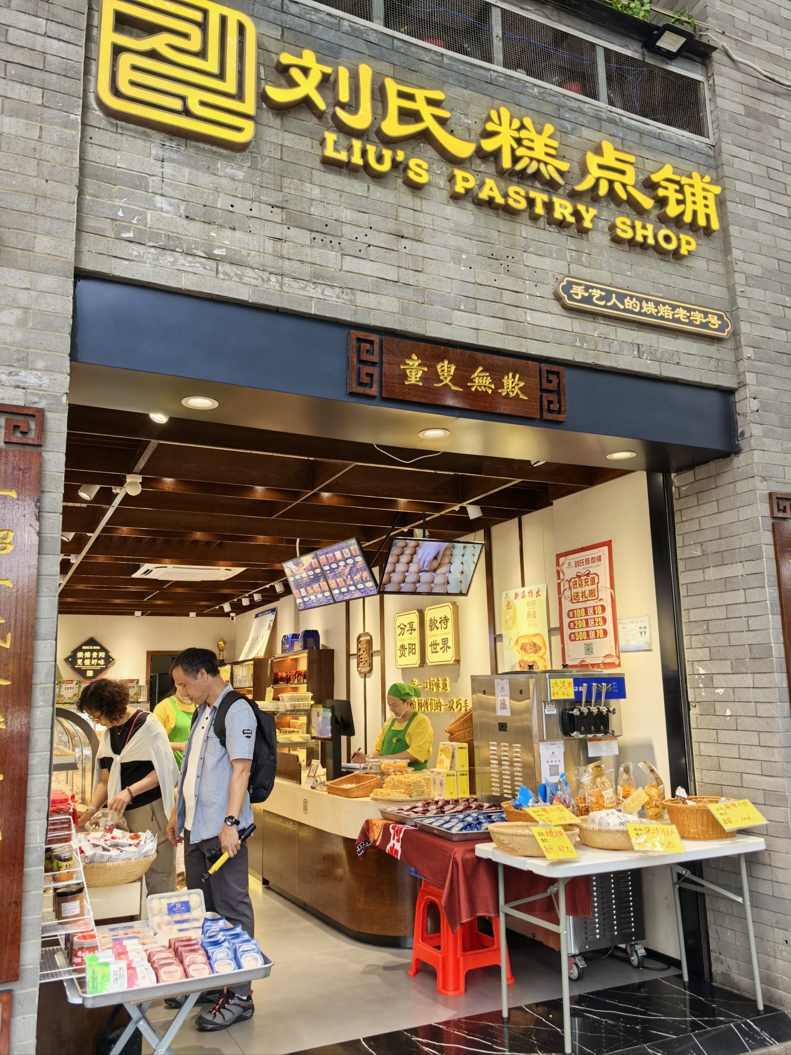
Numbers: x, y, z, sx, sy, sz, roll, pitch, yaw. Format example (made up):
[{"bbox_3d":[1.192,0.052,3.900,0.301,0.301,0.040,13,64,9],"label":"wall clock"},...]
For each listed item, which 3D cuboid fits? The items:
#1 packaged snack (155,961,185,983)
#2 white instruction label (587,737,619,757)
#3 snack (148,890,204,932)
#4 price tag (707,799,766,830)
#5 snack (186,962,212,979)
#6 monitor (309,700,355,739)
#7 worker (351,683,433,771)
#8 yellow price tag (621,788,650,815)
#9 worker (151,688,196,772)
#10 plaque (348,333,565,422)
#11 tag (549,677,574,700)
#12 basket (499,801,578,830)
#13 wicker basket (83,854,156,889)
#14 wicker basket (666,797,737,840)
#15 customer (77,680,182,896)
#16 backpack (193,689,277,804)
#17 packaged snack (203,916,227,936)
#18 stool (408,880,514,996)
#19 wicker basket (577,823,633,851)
[{"bbox_3d":[-0.715,1.421,2.621,0.090,0.100,0.030,4,-50,-24],"label":"packaged snack"},{"bbox_3d":[1.119,1.184,4.435,0.197,0.094,0.006,4,-12,-25],"label":"white instruction label"},{"bbox_3d":[-0.838,1.480,3.173,0.205,0.050,0.165,4,30,-24],"label":"snack"},{"bbox_3d":[1.548,1.300,3.720,0.210,0.005,0.150,-4,27,-15],"label":"price tag"},{"bbox_3d":[-0.646,1.456,2.703,0.085,0.083,0.030,4,-57,-25],"label":"snack"},{"bbox_3d":[-0.463,1.414,6.046,0.220,0.270,0.360,6,-13,-33],"label":"monitor"},{"bbox_3d":[-0.002,1.892,5.921,0.520,1.500,0.470,-11,-15,41],"label":"worker"},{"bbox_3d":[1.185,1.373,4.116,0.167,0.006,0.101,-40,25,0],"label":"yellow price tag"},{"bbox_3d":[-1.668,1.936,6.404,0.480,1.660,0.330,2,-11,-15],"label":"worker"},{"bbox_3d":[0.292,-0.630,3.524,1.058,0.254,0.035,4,-12,-24],"label":"plaque"},{"bbox_3d":[0.894,0.864,4.402,0.151,0.107,0.005,4,-12,-25],"label":"tag"},{"bbox_3d":[0.716,1.465,4.110,0.364,0.146,0.364,-1,-11,0],"label":"basket"},{"bbox_3d":[-1.284,1.532,3.700,0.420,0.112,0.340,4,-12,-24],"label":"wicker basket"},{"bbox_3d":[1.491,1.400,3.958,0.410,0.155,0.300,4,-12,-25],"label":"wicker basket"},{"bbox_3d":[-1.401,1.575,4.285,0.500,1.550,0.450,-11,-15,42],"label":"customer"},{"bbox_3d":[-0.809,1.081,4.134,0.328,0.535,0.323,4,-12,-25],"label":"backpack"},{"bbox_3d":[-0.663,1.475,3.014,0.082,0.105,0.030,4,-42,-25],"label":"packaged snack"},{"bbox_3d":[0.334,2.080,4.248,0.365,0.468,0.365,5,-12,-30],"label":"stool"},{"bbox_3d":[1.036,1.429,3.854,0.410,0.105,0.350,4,-12,-24],"label":"wicker basket"}]

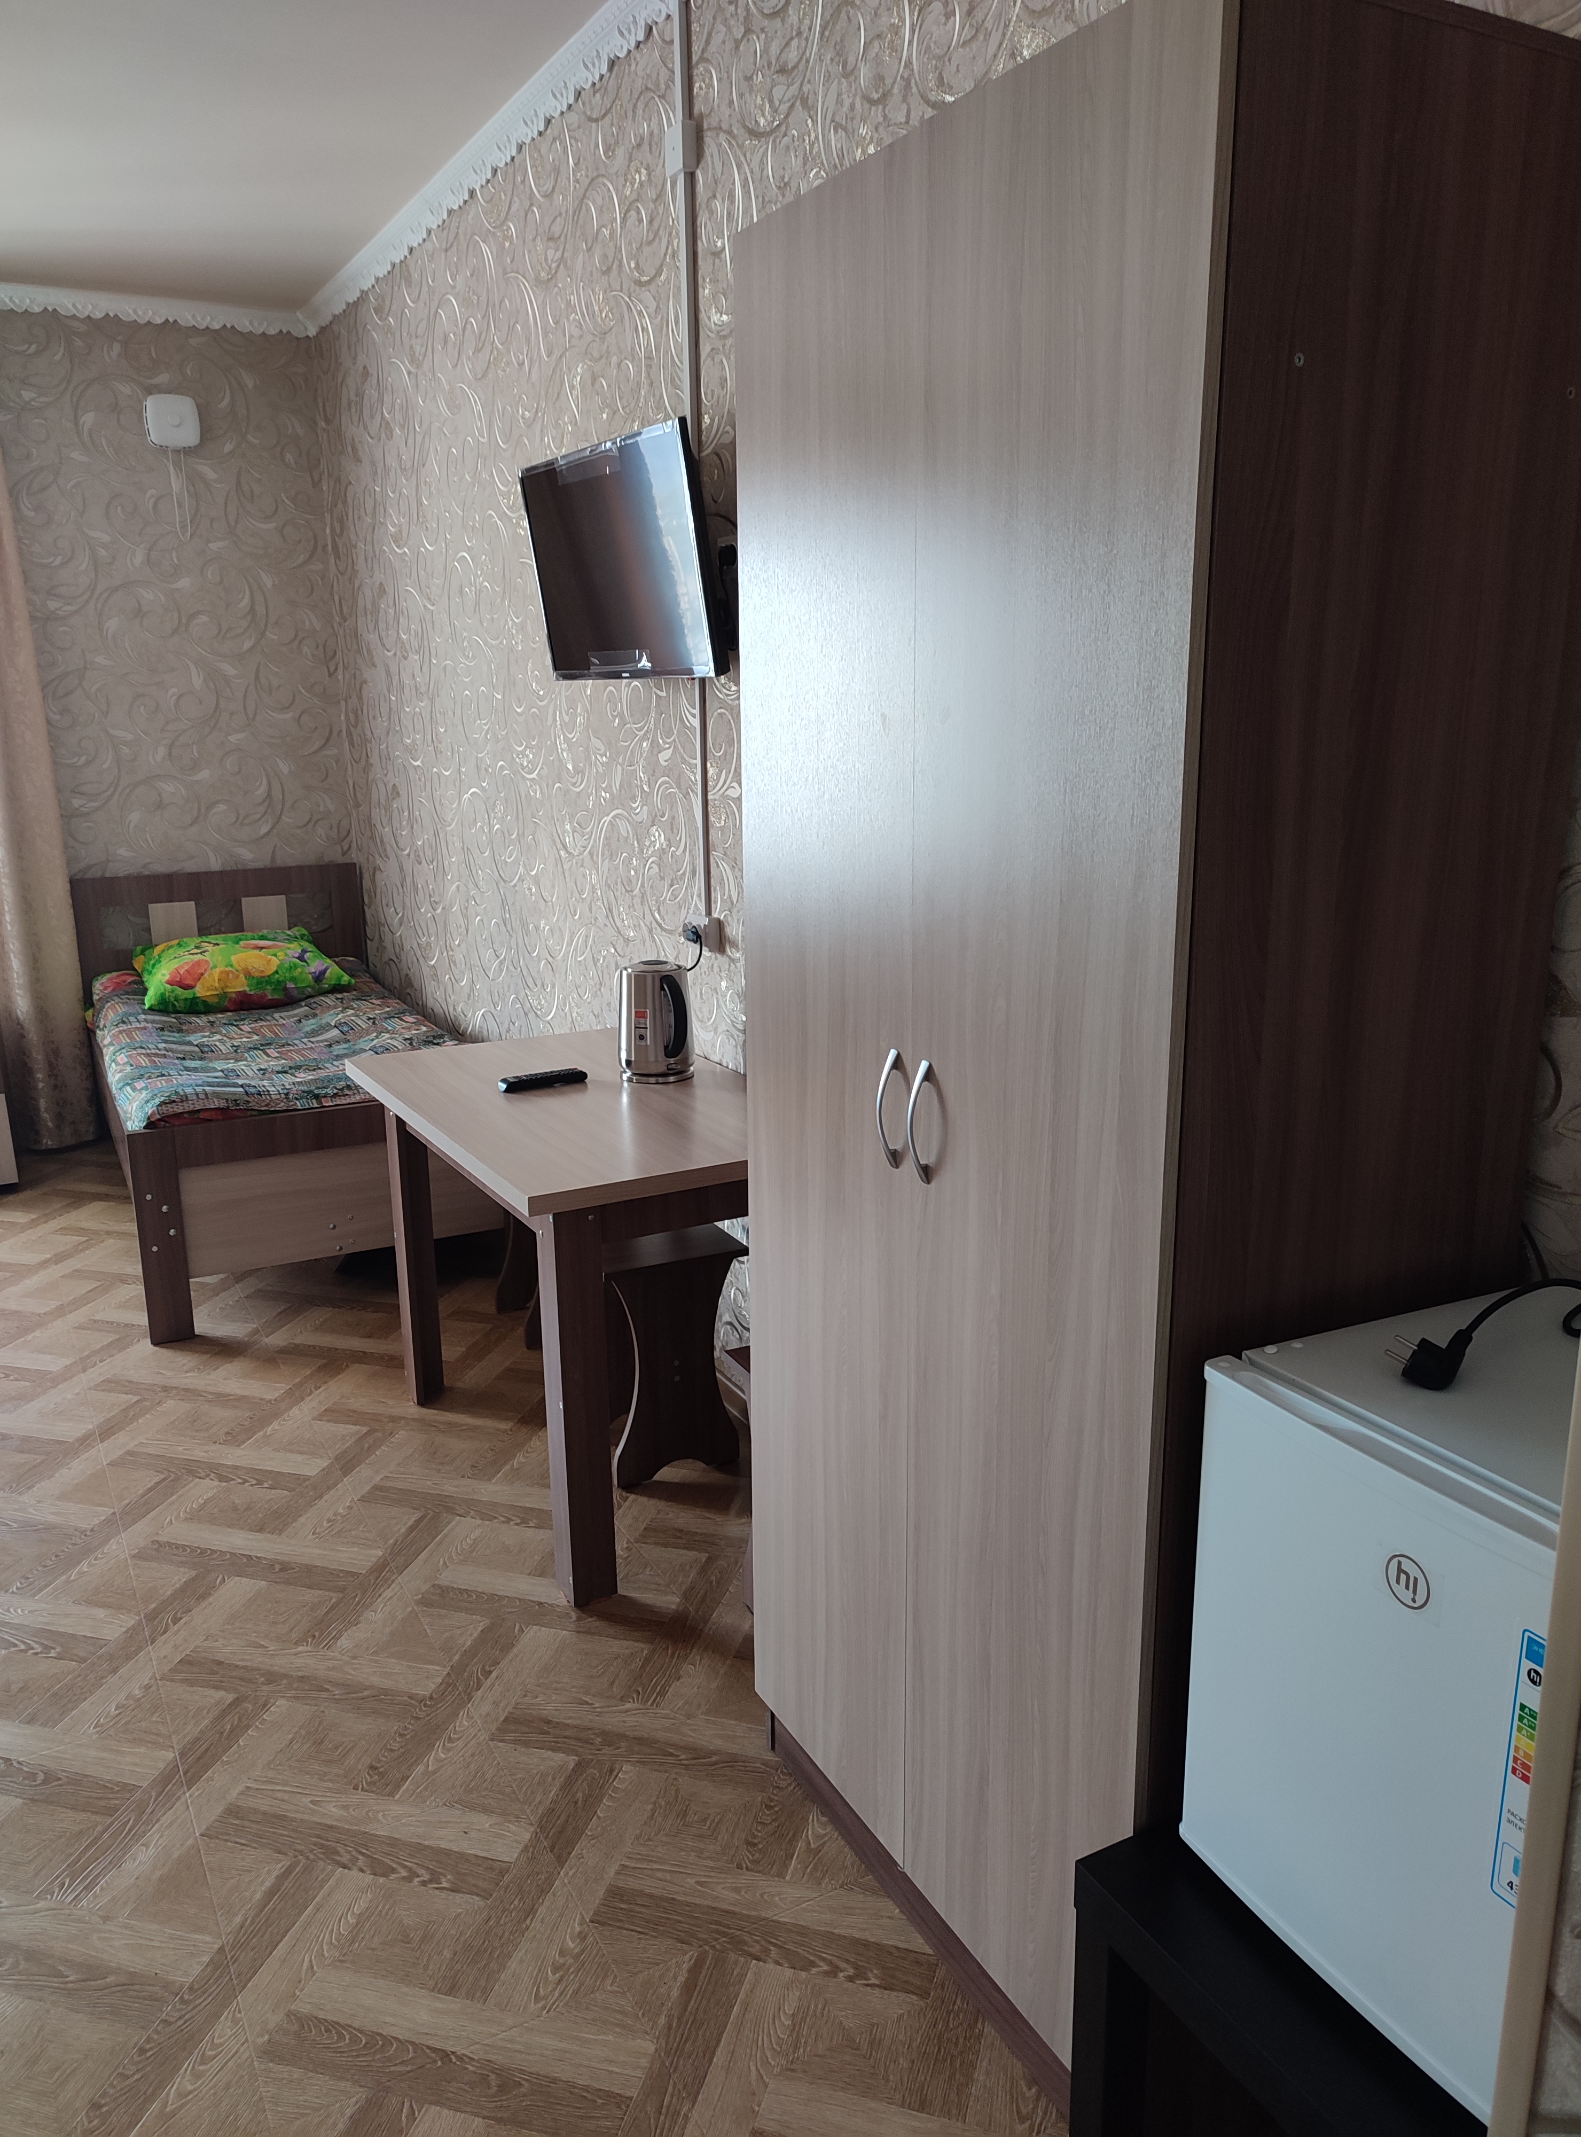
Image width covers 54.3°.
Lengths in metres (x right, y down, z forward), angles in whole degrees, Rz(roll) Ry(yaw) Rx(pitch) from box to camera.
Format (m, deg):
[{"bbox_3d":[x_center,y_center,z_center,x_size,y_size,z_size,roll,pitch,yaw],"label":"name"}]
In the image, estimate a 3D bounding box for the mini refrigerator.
[{"bbox_3d":[0.656,0.500,1.273,0.450,0.470,0.440,-7,15,-27],"label":"mini refrigerator"}]

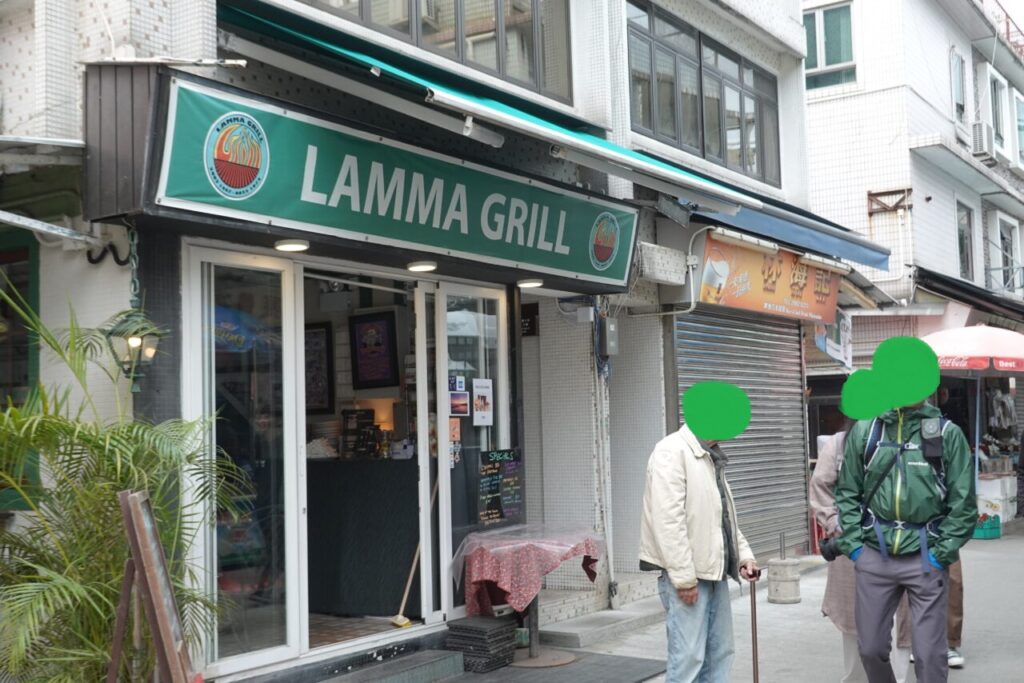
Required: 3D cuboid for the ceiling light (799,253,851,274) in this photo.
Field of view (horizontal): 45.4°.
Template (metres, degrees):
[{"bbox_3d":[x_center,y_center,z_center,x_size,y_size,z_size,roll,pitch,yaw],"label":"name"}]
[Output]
[{"bbox_3d":[3.072,-0.761,11.985,0.110,0.100,1.280,-5,-5,34],"label":"ceiling light"}]

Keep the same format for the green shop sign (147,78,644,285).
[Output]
[{"bbox_3d":[-0.342,-0.784,7.172,0.060,0.562,4.299,9,2,34],"label":"green shop sign"}]

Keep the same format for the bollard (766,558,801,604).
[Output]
[{"bbox_3d":[2.191,1.932,9.875,0.270,0.340,0.270,-5,-5,34],"label":"bollard"}]

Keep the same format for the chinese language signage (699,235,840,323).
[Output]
[{"bbox_3d":[2.420,-0.535,11.251,0.080,0.575,3.175,7,1,34],"label":"chinese language signage"}]

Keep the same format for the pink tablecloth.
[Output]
[{"bbox_3d":[0.113,1.448,7.724,0.700,0.460,0.700,-5,-5,34],"label":"pink tablecloth"}]

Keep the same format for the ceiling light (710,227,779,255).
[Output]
[{"bbox_3d":[1.975,-0.857,10.377,0.110,0.100,1.280,-5,-5,34],"label":"ceiling light"}]

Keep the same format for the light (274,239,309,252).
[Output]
[{"bbox_3d":[-1.123,-0.490,6.261,0.172,0.038,0.172,-2,-4,0],"label":"light"}]

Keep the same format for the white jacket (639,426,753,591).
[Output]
[{"bbox_3d":[0.796,0.704,5.250,0.420,0.670,0.480,-4,-5,28],"label":"white jacket"}]

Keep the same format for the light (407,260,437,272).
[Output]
[{"bbox_3d":[-0.525,-0.436,7.138,0.172,0.038,0.172,-2,-4,0],"label":"light"}]

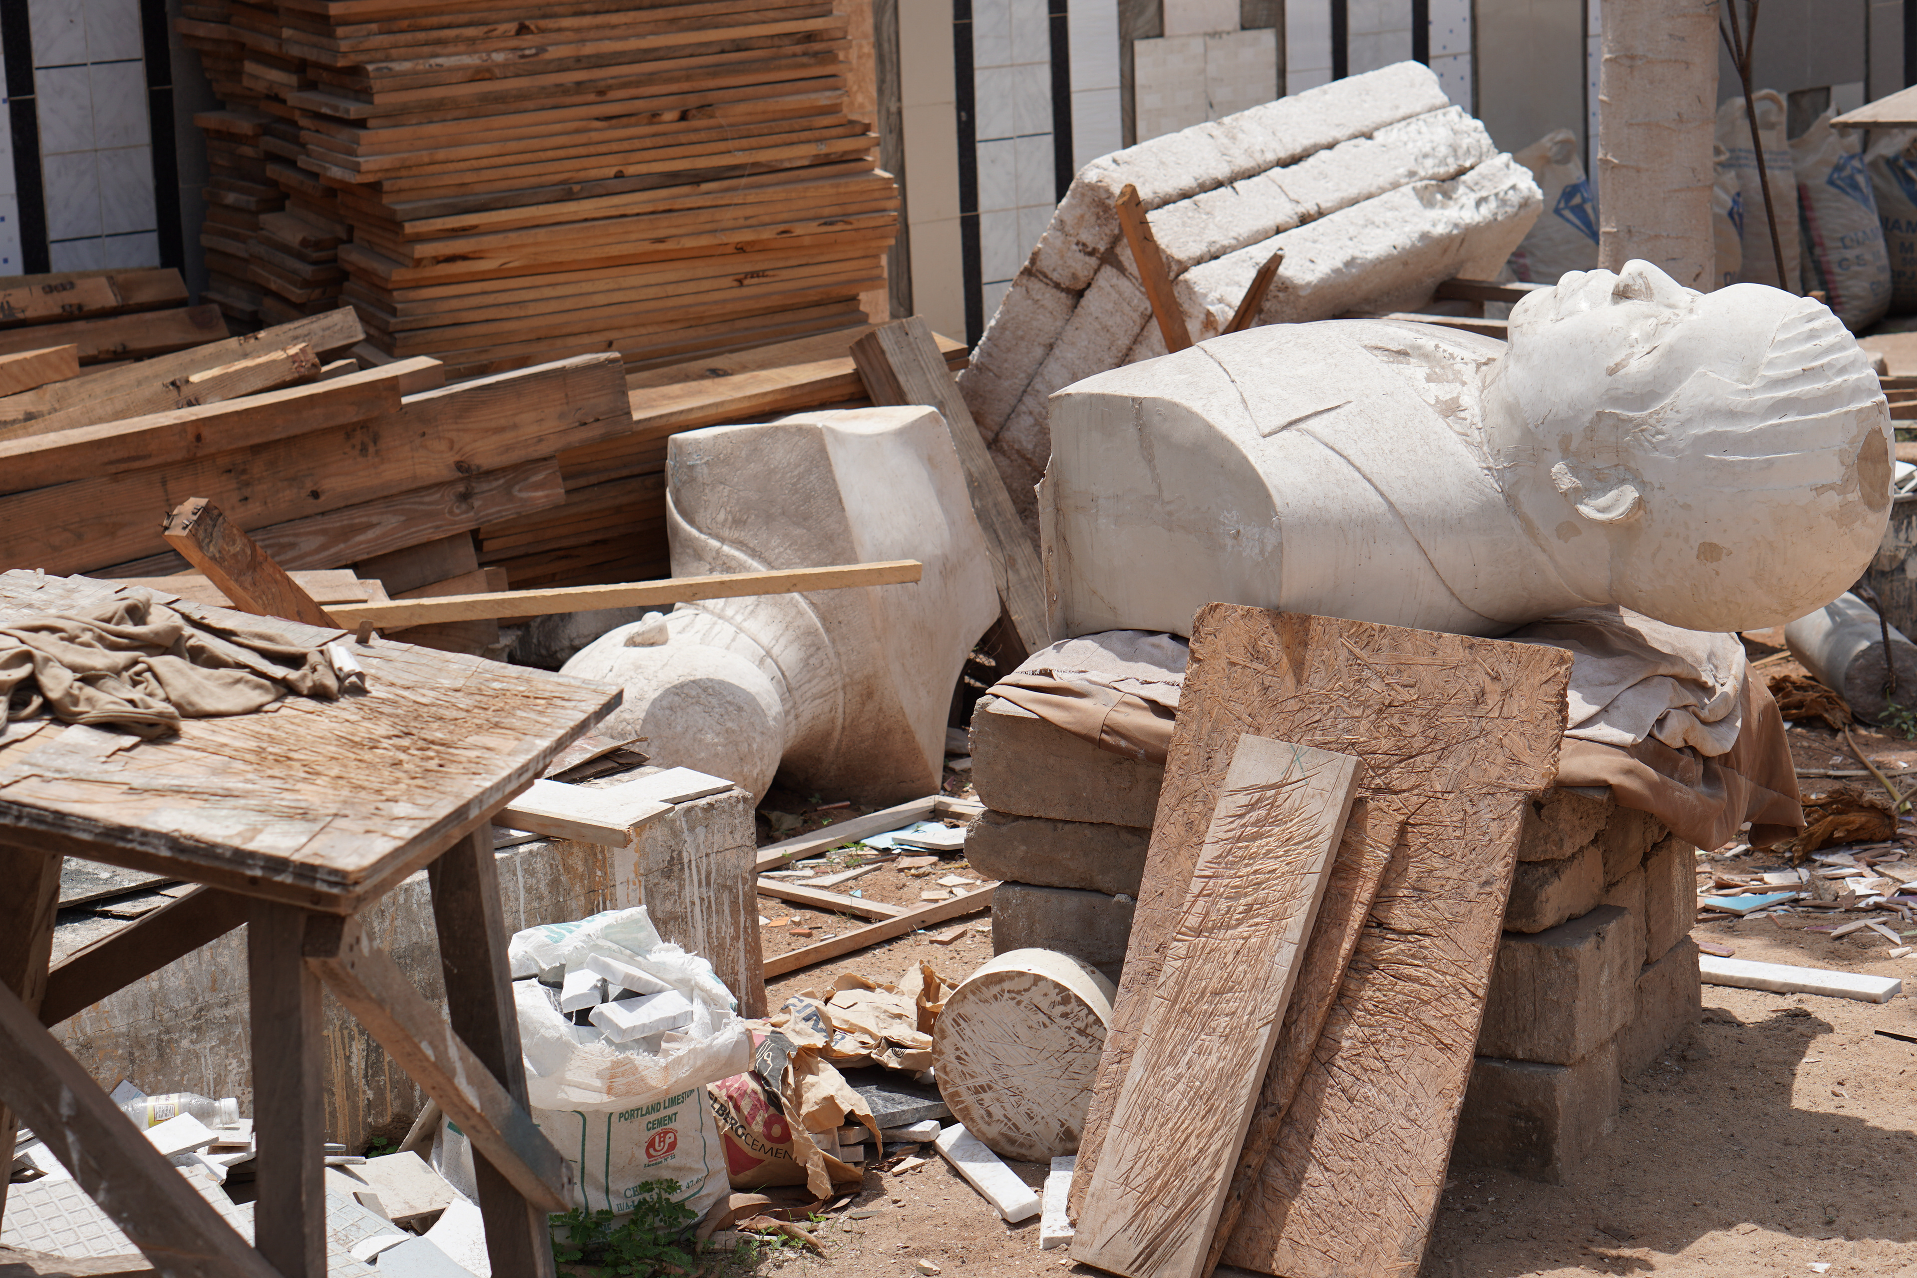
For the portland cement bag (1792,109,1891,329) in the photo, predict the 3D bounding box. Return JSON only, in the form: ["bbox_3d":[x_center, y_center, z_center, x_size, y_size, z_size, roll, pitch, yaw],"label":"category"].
[{"bbox_3d":[3.084,-1.469,13.905,0.365,0.750,0.260,-10,14,-31],"label":"portland cement bag"}]

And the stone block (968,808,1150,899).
[{"bbox_3d":[0.233,0.285,5.646,0.400,0.101,0.200,5,14,30],"label":"stone block"}]

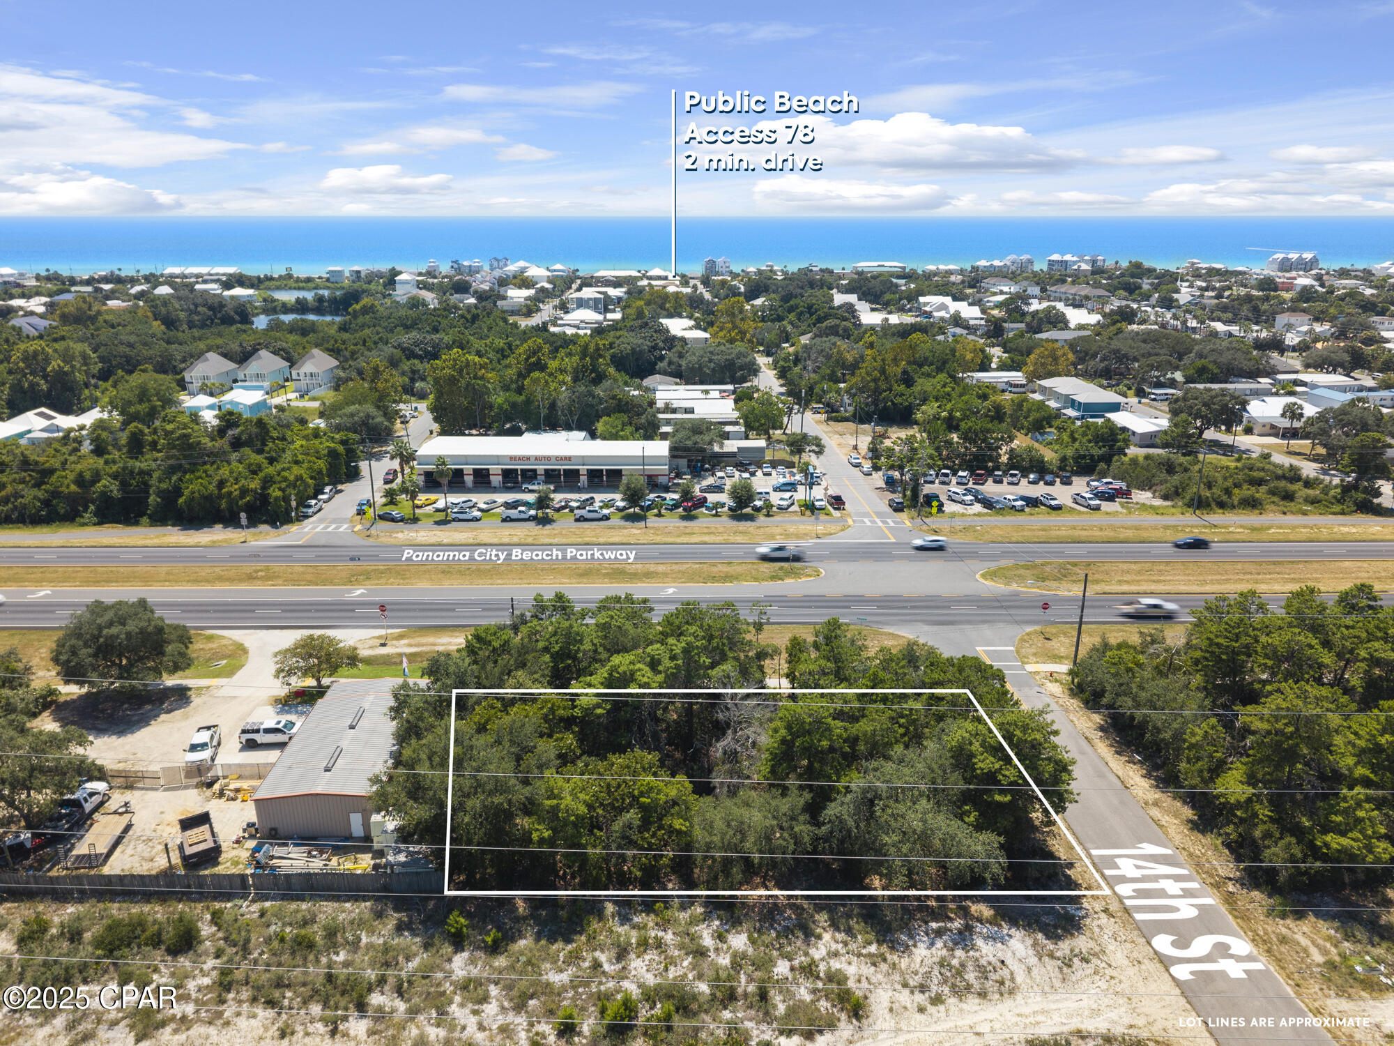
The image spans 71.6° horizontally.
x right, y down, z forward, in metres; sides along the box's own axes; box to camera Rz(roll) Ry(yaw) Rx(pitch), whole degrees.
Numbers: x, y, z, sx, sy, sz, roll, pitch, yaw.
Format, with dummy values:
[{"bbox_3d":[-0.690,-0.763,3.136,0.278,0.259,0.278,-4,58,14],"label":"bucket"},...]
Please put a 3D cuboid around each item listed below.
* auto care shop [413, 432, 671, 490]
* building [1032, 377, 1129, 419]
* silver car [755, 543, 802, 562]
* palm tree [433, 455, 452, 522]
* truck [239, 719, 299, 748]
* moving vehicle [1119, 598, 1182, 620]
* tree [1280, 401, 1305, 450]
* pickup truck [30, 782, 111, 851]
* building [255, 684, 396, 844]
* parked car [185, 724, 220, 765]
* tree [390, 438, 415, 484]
[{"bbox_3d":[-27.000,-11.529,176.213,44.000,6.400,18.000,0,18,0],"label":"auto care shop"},{"bbox_3d":[91.000,-29.284,230.269,12.000,7.300,27.600,-1,18,-2],"label":"building"},{"bbox_3d":[11.550,3.956,135.493,5.800,1.950,1.950,0,18,-1],"label":"silver car"},{"bbox_3d":[-39.150,-5.399,149.929,3.000,10.400,3.000,0,18,0],"label":"palm tree"},{"bbox_3d":[-37.850,19.006,87.291,5.880,1.930,2.050,-1,18,-2],"label":"truck"},{"bbox_3d":[53.800,10.028,114.972,5.700,1.800,2.000,0,18,0],"label":"moving vehicle"},{"bbox_3d":[121.000,-19.725,196.894,4.200,9.500,4.200,11,21,30],"label":"tree"},{"bbox_3d":[-49.050,22.602,75.947,2.050,2.020,6.250,0,18,1],"label":"pickup truck"},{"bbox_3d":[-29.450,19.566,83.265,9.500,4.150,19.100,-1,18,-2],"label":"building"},{"bbox_3d":[-43.500,19.683,85.198,2.030,1.920,5.750,-5,18,-15],"label":"parked car"},{"bbox_3d":[-51.000,-10.134,167.835,4.000,9.000,4.000,-5,19,-17],"label":"tree"}]

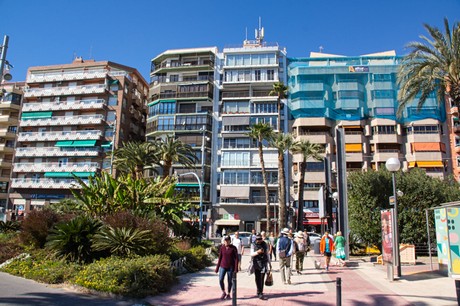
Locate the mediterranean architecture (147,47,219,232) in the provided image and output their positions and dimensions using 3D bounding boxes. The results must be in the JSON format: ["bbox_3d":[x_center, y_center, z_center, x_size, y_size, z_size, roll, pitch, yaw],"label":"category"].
[{"bbox_3d":[-8.220,-0.908,68.863,14.300,34.600,15.000,-1,-13,10],"label":"mediterranean architecture"}]

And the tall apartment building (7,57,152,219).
[{"bbox_3d":[-29.576,-0.327,72.670,22.100,34.300,16.000,-1,-13,10],"label":"tall apartment building"}]

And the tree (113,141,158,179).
[{"bbox_3d":[-7.310,3.314,27.992,4.200,8.830,4.200,1,-12,0],"label":"tree"}]

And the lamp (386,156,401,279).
[{"bbox_3d":[6.860,2.583,14.197,0.600,4.900,0.600,1,-12,0],"label":"lamp"}]

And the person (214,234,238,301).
[{"bbox_3d":[-0.114,3.020,9.165,0.620,1.590,0.420,0,-12,3],"label":"person"}]

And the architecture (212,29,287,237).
[{"bbox_3d":[3.896,-2.015,64.375,11.600,35.000,14.000,0,-12,4],"label":"architecture"}]

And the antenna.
[{"bbox_3d":[5.875,-23.623,66.400,1.400,6.000,1.200,1,-12,0],"label":"antenna"}]

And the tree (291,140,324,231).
[{"bbox_3d":[6.619,3.621,30.225,3.100,9.720,3.100,1,-12,0],"label":"tree"}]

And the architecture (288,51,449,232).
[{"bbox_3d":[23.235,-0.146,64.545,24.500,32.000,15.000,0,-12,4],"label":"architecture"}]

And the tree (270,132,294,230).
[{"bbox_3d":[5.887,3.839,38.579,2.900,12.720,2.900,1,-12,0],"label":"tree"}]

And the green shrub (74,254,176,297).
[{"bbox_3d":[-3.104,3.641,10.457,2.700,0.950,2.000,1,-12,0],"label":"green shrub"}]

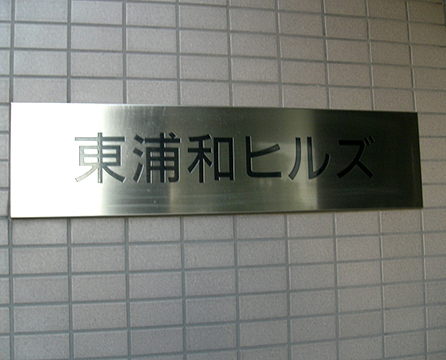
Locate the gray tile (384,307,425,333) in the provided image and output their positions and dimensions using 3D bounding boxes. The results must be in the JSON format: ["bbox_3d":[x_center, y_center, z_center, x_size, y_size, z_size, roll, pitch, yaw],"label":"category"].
[{"bbox_3d":[0.363,0.278,1.054,0.095,0.045,0.009,-1,-5,-13],"label":"gray tile"}]

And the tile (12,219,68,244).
[{"bbox_3d":[-0.316,0.089,0.908,0.095,0.045,0.009,-1,-5,-13],"label":"tile"}]

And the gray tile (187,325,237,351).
[{"bbox_3d":[-0.024,0.287,0.963,0.095,0.045,0.009,-1,-5,-13],"label":"gray tile"}]

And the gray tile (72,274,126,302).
[{"bbox_3d":[-0.218,0.188,0.923,0.095,0.045,0.009,-1,-5,-13],"label":"gray tile"}]

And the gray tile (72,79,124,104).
[{"bbox_3d":[-0.228,-0.160,0.953,0.095,0.045,0.008,0,-5,-13],"label":"gray tile"}]

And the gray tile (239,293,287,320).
[{"bbox_3d":[0.075,0.237,0.990,0.095,0.045,0.009,-1,-5,-13],"label":"gray tile"}]

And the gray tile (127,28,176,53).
[{"bbox_3d":[-0.135,-0.259,0.982,0.095,0.045,0.010,-1,-5,-14],"label":"gray tile"}]

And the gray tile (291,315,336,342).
[{"bbox_3d":[0.171,0.283,1.009,0.095,0.045,0.010,-1,-5,-14],"label":"gray tile"}]

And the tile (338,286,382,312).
[{"bbox_3d":[0.266,0.232,1.032,0.095,0.045,0.009,-1,-5,-13],"label":"tile"}]

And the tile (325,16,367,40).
[{"bbox_3d":[0.253,-0.312,1.078,0.095,0.045,0.008,0,-5,-13],"label":"tile"}]

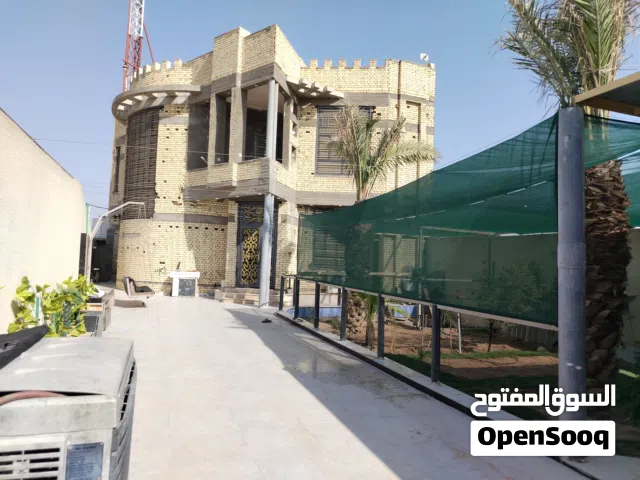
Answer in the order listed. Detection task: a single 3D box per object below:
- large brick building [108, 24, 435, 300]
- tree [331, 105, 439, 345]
[{"bbox_3d":[-3.090,-2.310,21.000,13.200,9.800,11.300,3,-4,-12],"label":"large brick building"},{"bbox_3d":[1.330,-0.330,9.150,2.200,4.850,2.100,2,-4,0],"label":"tree"}]

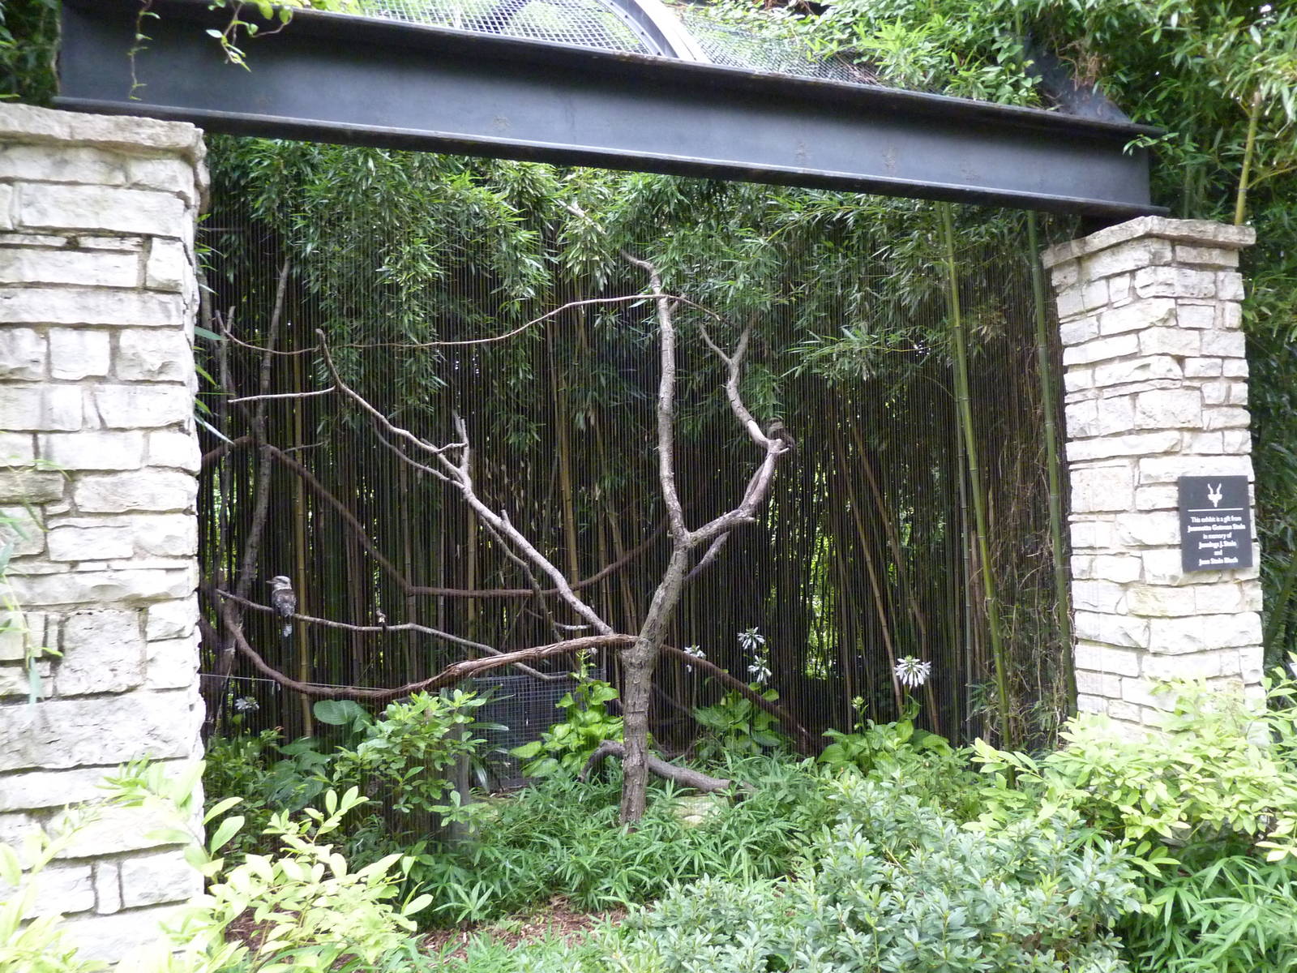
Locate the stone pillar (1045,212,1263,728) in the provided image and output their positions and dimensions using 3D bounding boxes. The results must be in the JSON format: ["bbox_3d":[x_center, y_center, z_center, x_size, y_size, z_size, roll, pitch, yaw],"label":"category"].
[{"bbox_3d":[2.717,0.101,4.976,0.708,2.834,0.708,-1,-2,-19],"label":"stone pillar"}]

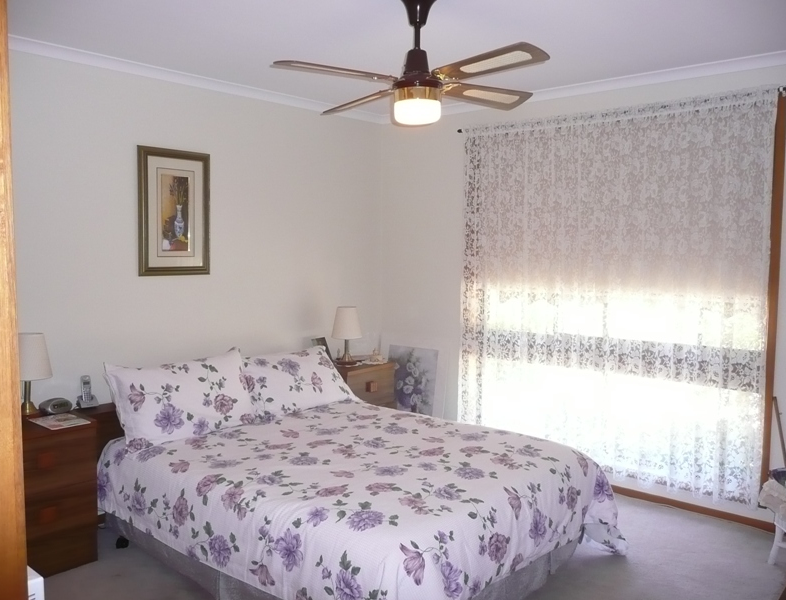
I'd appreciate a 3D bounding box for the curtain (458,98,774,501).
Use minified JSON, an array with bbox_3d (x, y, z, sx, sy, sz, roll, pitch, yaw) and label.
[{"bbox_3d":[1.158,-0.056,3.809,1.878,2.089,0.080,5,7,42],"label":"curtain"}]

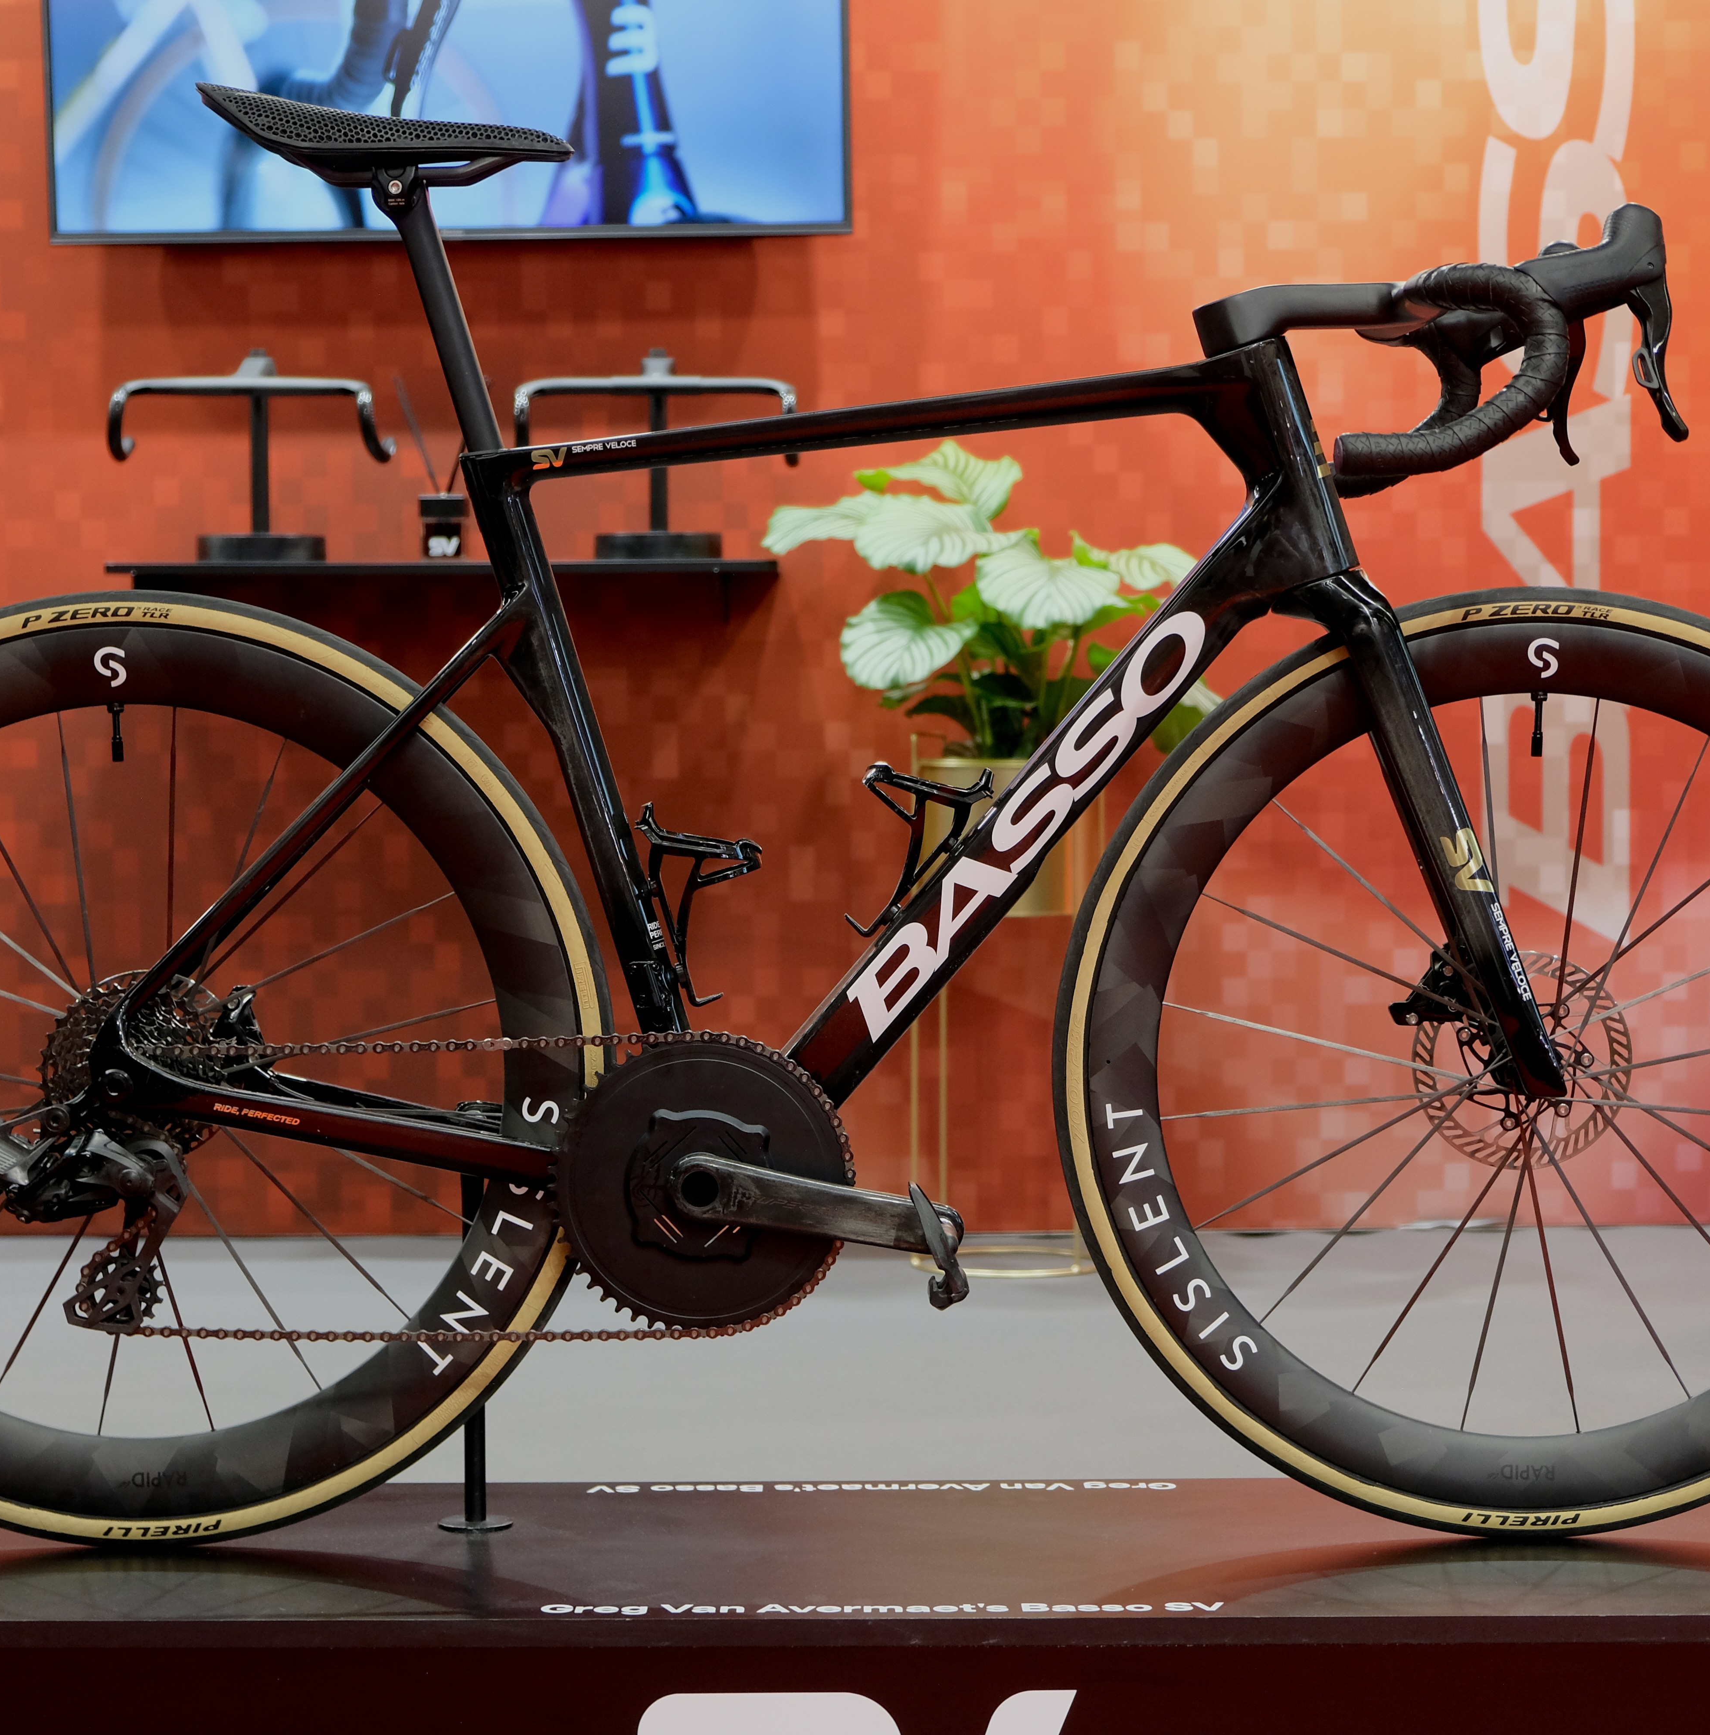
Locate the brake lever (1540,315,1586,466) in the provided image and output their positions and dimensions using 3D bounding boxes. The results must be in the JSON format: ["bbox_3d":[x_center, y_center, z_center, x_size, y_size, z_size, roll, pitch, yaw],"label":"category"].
[{"bbox_3d":[0.530,-0.355,2.915,0.041,0.110,0.035,0,3,0],"label":"brake lever"}]

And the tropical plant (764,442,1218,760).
[{"bbox_3d":[0.203,-0.396,5.800,0.680,0.480,0.560,0,2,0],"label":"tropical plant"}]

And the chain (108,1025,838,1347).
[{"bbox_3d":[-0.269,0.223,2.721,0.530,0.222,0.028,0,3,0],"label":"chain"}]

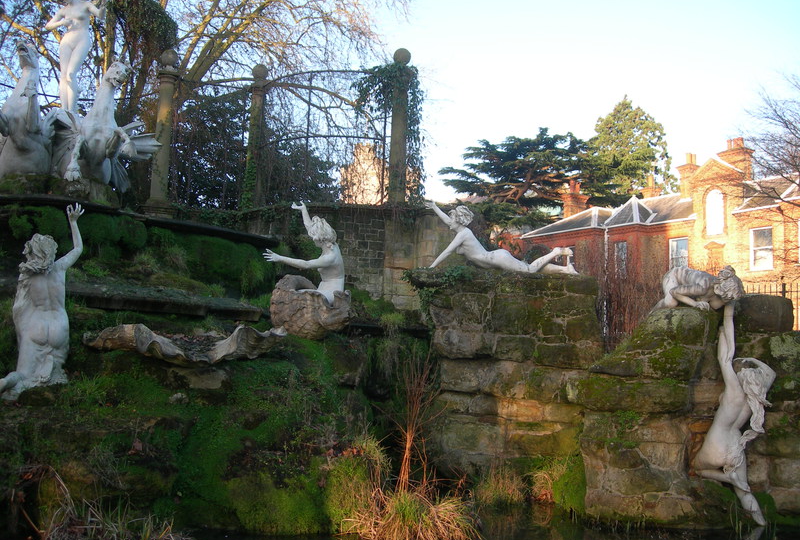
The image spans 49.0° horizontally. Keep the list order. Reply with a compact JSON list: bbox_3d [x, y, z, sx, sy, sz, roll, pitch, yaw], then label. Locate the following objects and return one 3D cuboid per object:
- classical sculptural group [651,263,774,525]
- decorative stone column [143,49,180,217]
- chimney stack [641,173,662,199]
[{"bbox_3d":[3.443,1.367,9.800,1.200,2.750,1.000,1,-7,9],"label":"classical sculptural group"},{"bbox_3d":[-4.515,-2.630,16.800,0.580,3.200,0.580,2,-7,0],"label":"decorative stone column"},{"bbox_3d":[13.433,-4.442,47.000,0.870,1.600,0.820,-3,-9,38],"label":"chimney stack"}]

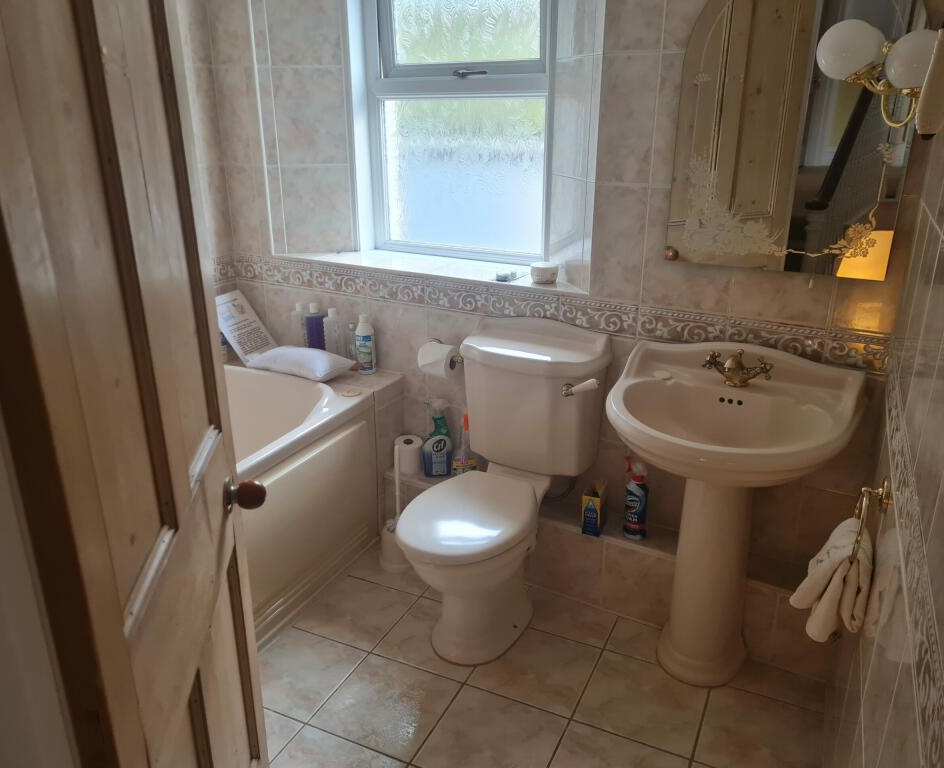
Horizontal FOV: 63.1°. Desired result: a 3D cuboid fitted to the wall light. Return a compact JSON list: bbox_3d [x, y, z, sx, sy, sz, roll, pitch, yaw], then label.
[{"bbox_3d":[0.844,-0.645,1.601,0.255,0.210,0.200,9,22,24],"label":"wall light"}]

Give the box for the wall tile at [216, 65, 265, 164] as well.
[{"bbox_3d":[-0.821,-0.948,2.726,0.202,0.330,0.010,11,22,28],"label":"wall tile"}]

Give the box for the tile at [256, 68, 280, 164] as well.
[{"bbox_3d":[-0.707,-0.930,2.682,0.054,0.330,0.010,-2,20,-7],"label":"tile"}]

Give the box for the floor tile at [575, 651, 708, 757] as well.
[{"bbox_3d":[0.451,0.836,2.025,0.298,0.010,0.298,9,22,24],"label":"floor tile"}]

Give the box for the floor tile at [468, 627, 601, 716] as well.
[{"bbox_3d":[0.180,0.793,2.149,0.297,0.010,0.297,10,22,23],"label":"floor tile"}]

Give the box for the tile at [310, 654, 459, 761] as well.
[{"bbox_3d":[-0.218,0.836,2.002,0.298,0.012,0.298,9,21,24],"label":"tile"}]

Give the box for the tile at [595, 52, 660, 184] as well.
[{"bbox_3d":[0.423,-0.723,2.098,0.158,0.341,0.012,11,22,29],"label":"tile"}]

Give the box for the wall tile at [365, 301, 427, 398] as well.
[{"bbox_3d":[-0.256,-0.122,2.678,0.247,0.329,0.010,11,22,28],"label":"wall tile"}]

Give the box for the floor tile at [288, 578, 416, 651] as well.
[{"bbox_3d":[-0.348,0.701,2.378,0.266,0.010,0.297,10,22,23],"label":"floor tile"}]

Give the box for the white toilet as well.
[{"bbox_3d":[0.050,0.305,2.207,0.460,0.865,0.685,12,23,30],"label":"white toilet"}]

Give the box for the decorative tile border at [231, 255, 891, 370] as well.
[{"bbox_3d":[0.059,-0.264,2.482,2.300,0.093,0.015,11,22,29],"label":"decorative tile border"}]

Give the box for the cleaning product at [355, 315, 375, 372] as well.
[{"bbox_3d":[-0.383,-0.147,2.753,0.072,0.210,0.062,5,19,12],"label":"cleaning product"}]

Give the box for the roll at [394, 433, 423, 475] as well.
[{"bbox_3d":[-0.221,0.249,2.721,0.101,0.105,0.101,0,20,0],"label":"roll"}]

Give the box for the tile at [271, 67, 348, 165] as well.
[{"bbox_3d":[-0.556,-0.936,2.700,0.243,0.330,0.010,-2,20,-7],"label":"tile"}]

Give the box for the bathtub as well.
[{"bbox_3d":[-1.020,0.497,2.120,0.735,0.559,1.700,9,22,24],"label":"bathtub"}]

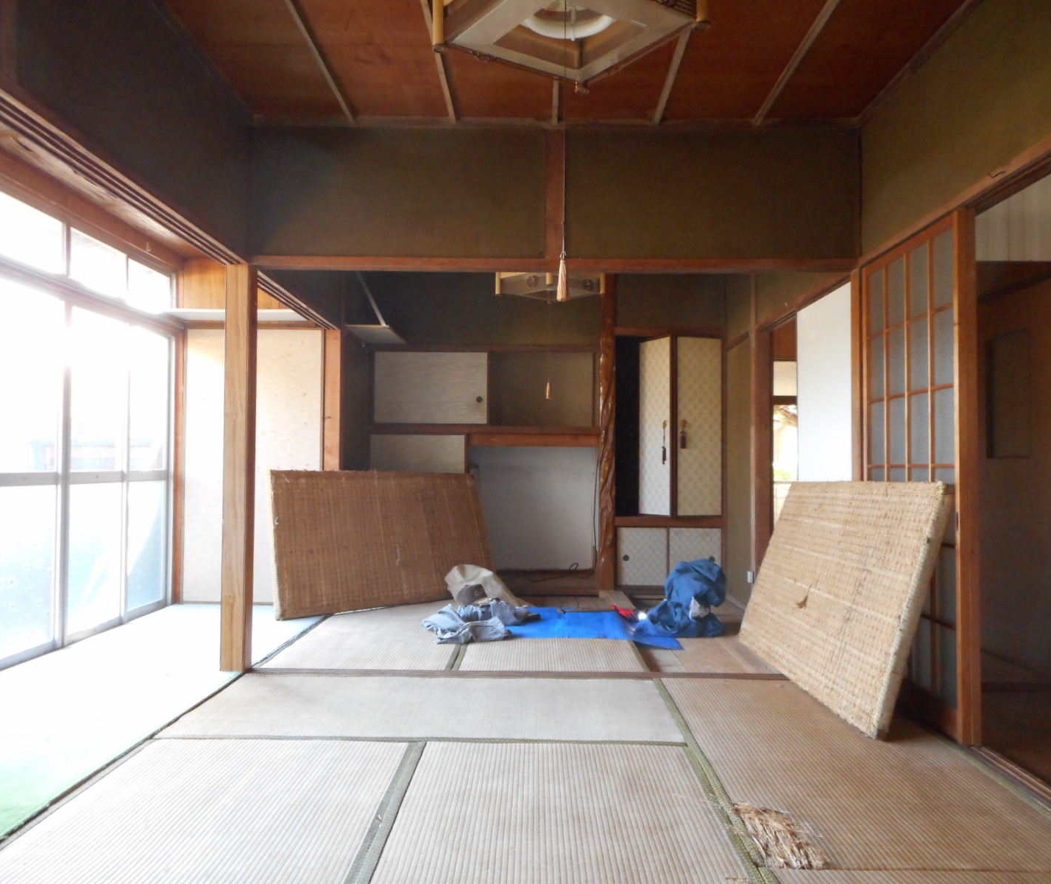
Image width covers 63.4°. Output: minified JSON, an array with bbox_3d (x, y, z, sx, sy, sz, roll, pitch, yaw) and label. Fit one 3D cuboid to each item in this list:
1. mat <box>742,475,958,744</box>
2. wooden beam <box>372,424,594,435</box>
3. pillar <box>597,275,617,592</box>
[{"bbox_3d":[1.315,0.605,3.731,0.052,0.885,1.720,17,-2,1],"label":"mat"},{"bbox_3d":[-0.310,-0.091,6.408,1.700,0.083,0.100,0,-2,1],"label":"wooden beam"},{"bbox_3d":[0.619,-0.122,6.470,0.142,2.493,0.142,0,-2,1],"label":"pillar"}]

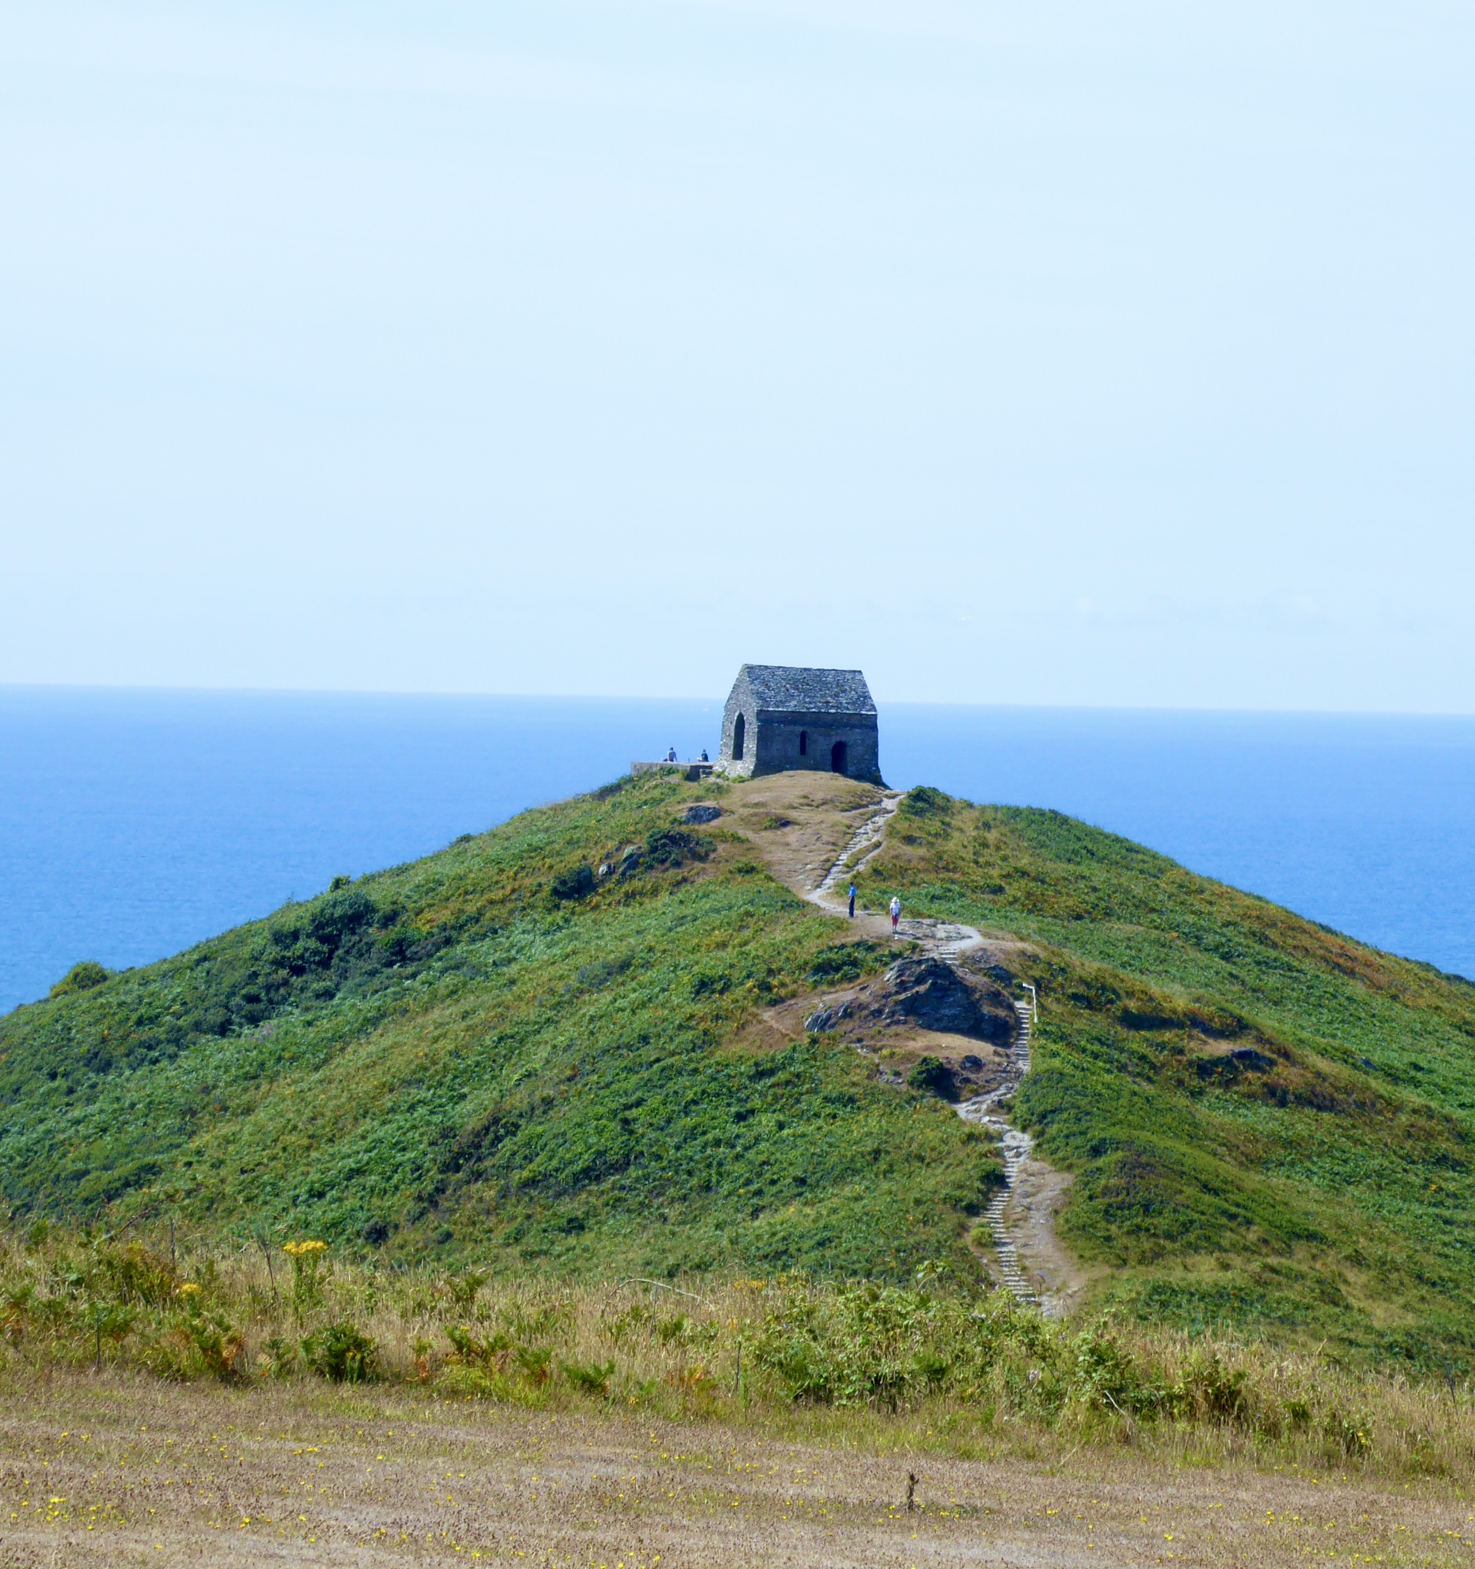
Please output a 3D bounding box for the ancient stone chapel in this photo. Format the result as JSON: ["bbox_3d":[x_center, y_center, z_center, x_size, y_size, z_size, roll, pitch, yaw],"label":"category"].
[{"bbox_3d":[3.378,-3.159,438.000,7.600,6.300,4.800,1,1,-25],"label":"ancient stone chapel"}]

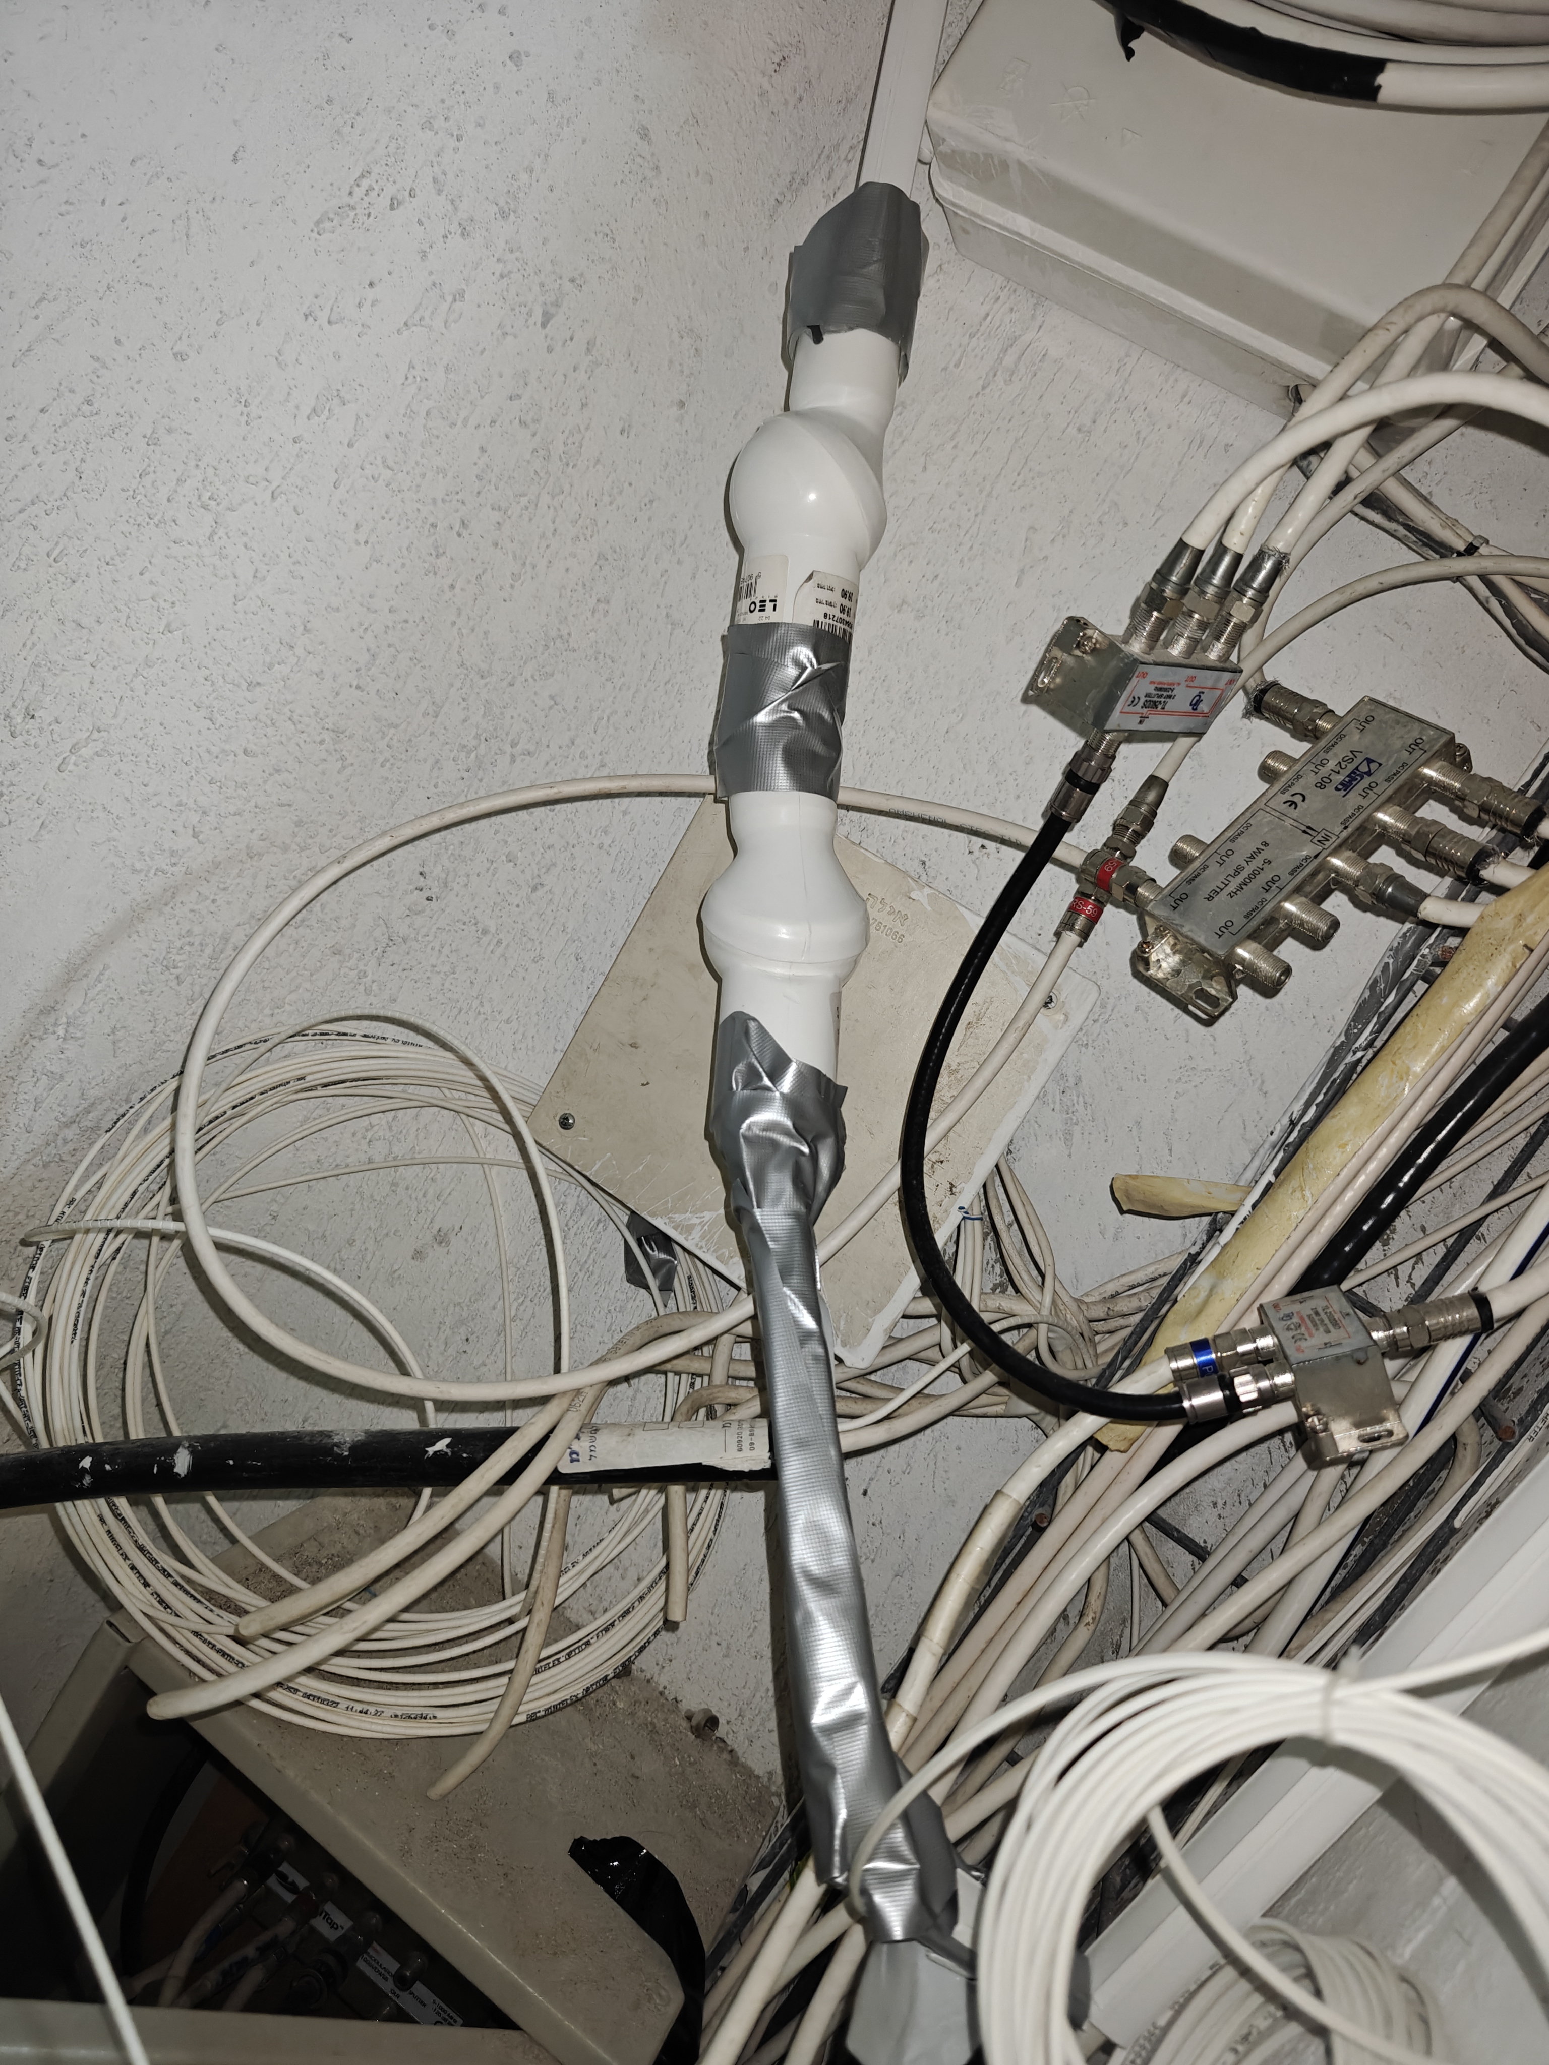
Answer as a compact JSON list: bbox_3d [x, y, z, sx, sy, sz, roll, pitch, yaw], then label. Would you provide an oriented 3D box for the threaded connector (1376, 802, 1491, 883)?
[{"bbox_3d":[0.216,-0.064,0.453,0.012,0.012,0.037,3,30,-50],"label":"threaded connector"}]

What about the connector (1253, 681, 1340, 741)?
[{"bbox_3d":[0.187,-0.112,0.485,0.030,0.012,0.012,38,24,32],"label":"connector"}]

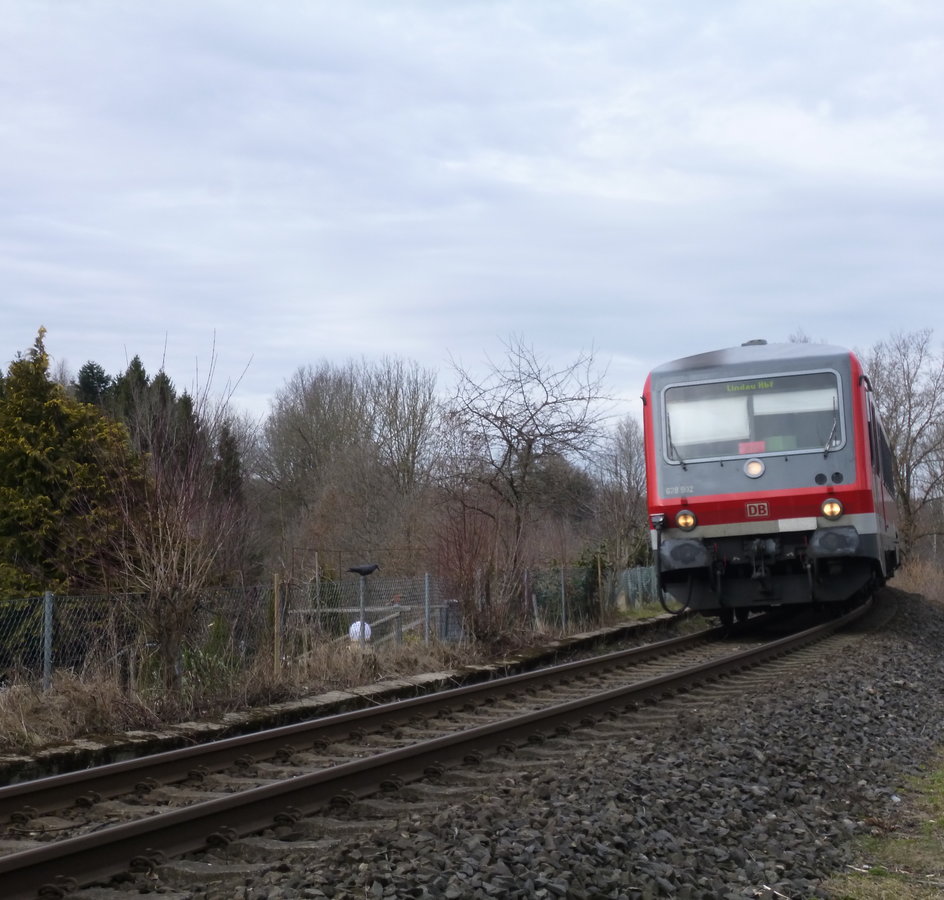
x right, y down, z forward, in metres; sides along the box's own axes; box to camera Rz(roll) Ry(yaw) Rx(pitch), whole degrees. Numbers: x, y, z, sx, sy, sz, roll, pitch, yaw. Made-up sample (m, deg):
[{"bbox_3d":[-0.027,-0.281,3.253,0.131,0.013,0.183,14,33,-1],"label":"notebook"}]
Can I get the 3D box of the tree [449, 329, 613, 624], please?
[{"bbox_3d":[0.830,0.490,31.000,2.450,4.350,2.400,0,-3,0],"label":"tree"}]

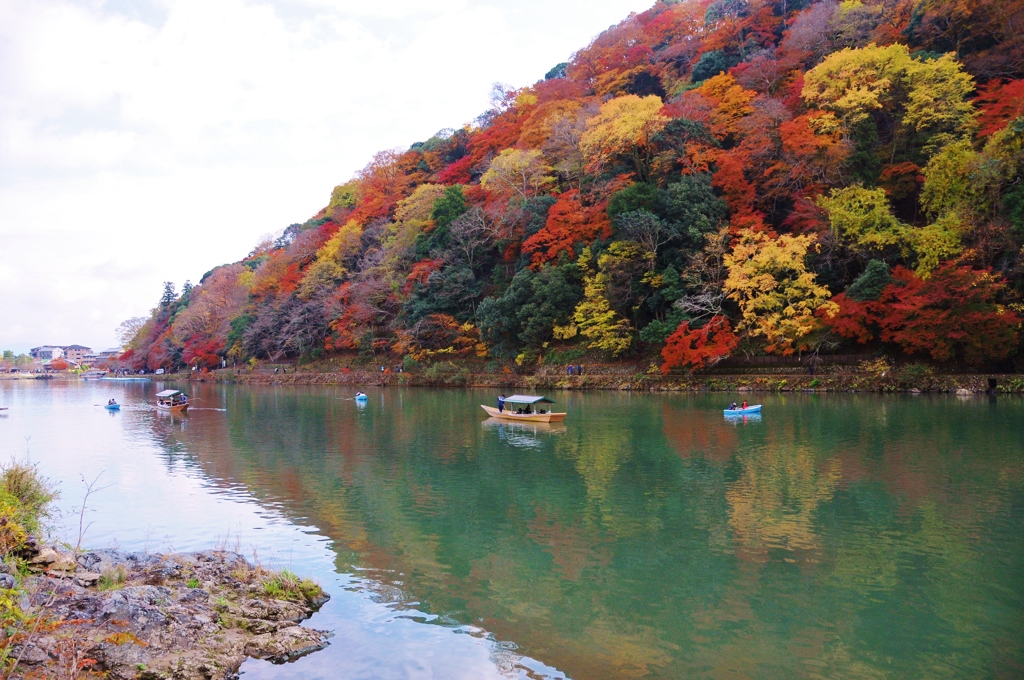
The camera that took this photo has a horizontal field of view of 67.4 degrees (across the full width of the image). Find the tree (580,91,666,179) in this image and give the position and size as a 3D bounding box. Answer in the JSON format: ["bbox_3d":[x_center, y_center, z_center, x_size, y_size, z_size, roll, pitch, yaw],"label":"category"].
[{"bbox_3d":[21.806,-39.407,150.000,16.720,16.520,15.000,-1,-1,9],"label":"tree"}]

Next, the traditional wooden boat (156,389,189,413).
[{"bbox_3d":[-40.818,7.312,92.556,2.350,2.300,9.300,0,-1,-38],"label":"traditional wooden boat"}]

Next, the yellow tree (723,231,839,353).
[{"bbox_3d":[41.308,-7.000,118.000,16.860,19.690,14.000,-1,-1,19],"label":"yellow tree"}]

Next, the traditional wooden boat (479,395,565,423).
[{"bbox_3d":[0.625,6.236,70.438,2.400,2.300,10.600,0,-2,-41],"label":"traditional wooden boat"}]

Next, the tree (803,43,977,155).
[{"bbox_3d":[64.475,-40.735,131.000,26.750,18.940,19.000,-1,-1,27],"label":"tree"}]

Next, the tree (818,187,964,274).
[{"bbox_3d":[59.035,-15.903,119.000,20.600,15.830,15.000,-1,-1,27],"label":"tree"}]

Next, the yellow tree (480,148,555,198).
[{"bbox_3d":[1.226,-36.898,171.000,16.570,11.130,13.000,-1,-1,1],"label":"yellow tree"}]

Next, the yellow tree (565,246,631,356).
[{"bbox_3d":[14.999,-6.329,133.000,11.730,19.070,11.000,-1,-1,6],"label":"yellow tree"}]

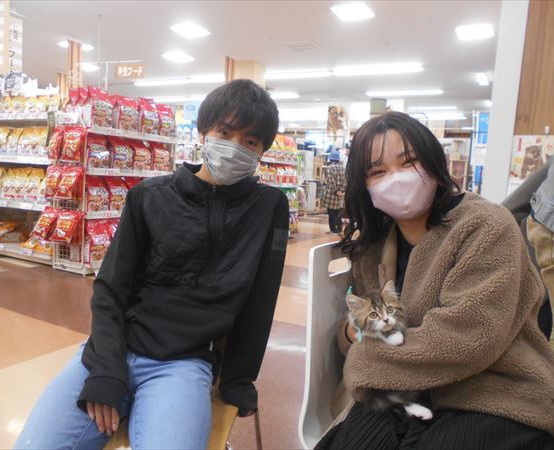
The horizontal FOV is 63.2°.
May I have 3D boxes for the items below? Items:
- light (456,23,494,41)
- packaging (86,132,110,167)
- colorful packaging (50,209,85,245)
[{"bbox_3d":[3.484,-3.396,7.931,0.620,0.080,0.620,7,7,28],"label":"light"},{"bbox_3d":[-1.663,-0.674,4.130,0.120,0.345,0.235,7,7,29],"label":"packaging"},{"bbox_3d":[-1.942,0.021,4.201,0.260,0.310,0.110,7,-8,28],"label":"colorful packaging"}]

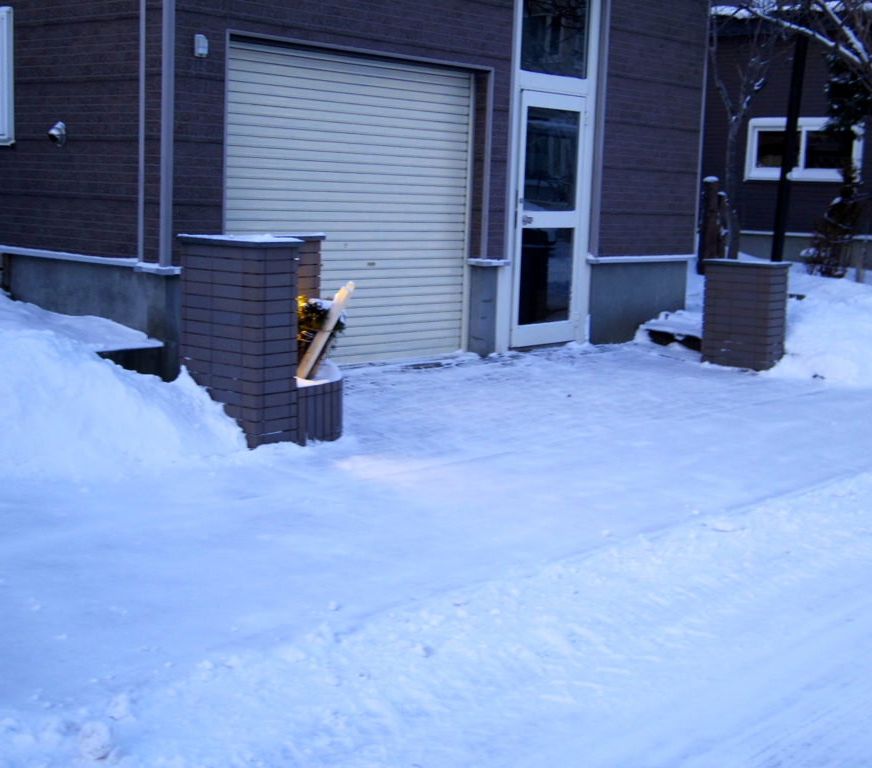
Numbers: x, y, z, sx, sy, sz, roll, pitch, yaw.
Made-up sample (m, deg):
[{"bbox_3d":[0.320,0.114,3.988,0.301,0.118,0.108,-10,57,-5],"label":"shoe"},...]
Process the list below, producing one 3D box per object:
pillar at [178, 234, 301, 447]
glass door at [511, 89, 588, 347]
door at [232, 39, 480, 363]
[{"bbox_3d":[-1.034,-0.233,7.266,0.632,1.059,0.305,9,11,41],"label":"pillar"},{"bbox_3d":[0.938,-1.364,11.611,0.060,2.092,0.919,9,11,41],"label":"glass door"},{"bbox_3d":[-0.575,-1.233,9.950,0.100,2.183,2.519,9,11,41],"label":"door"}]

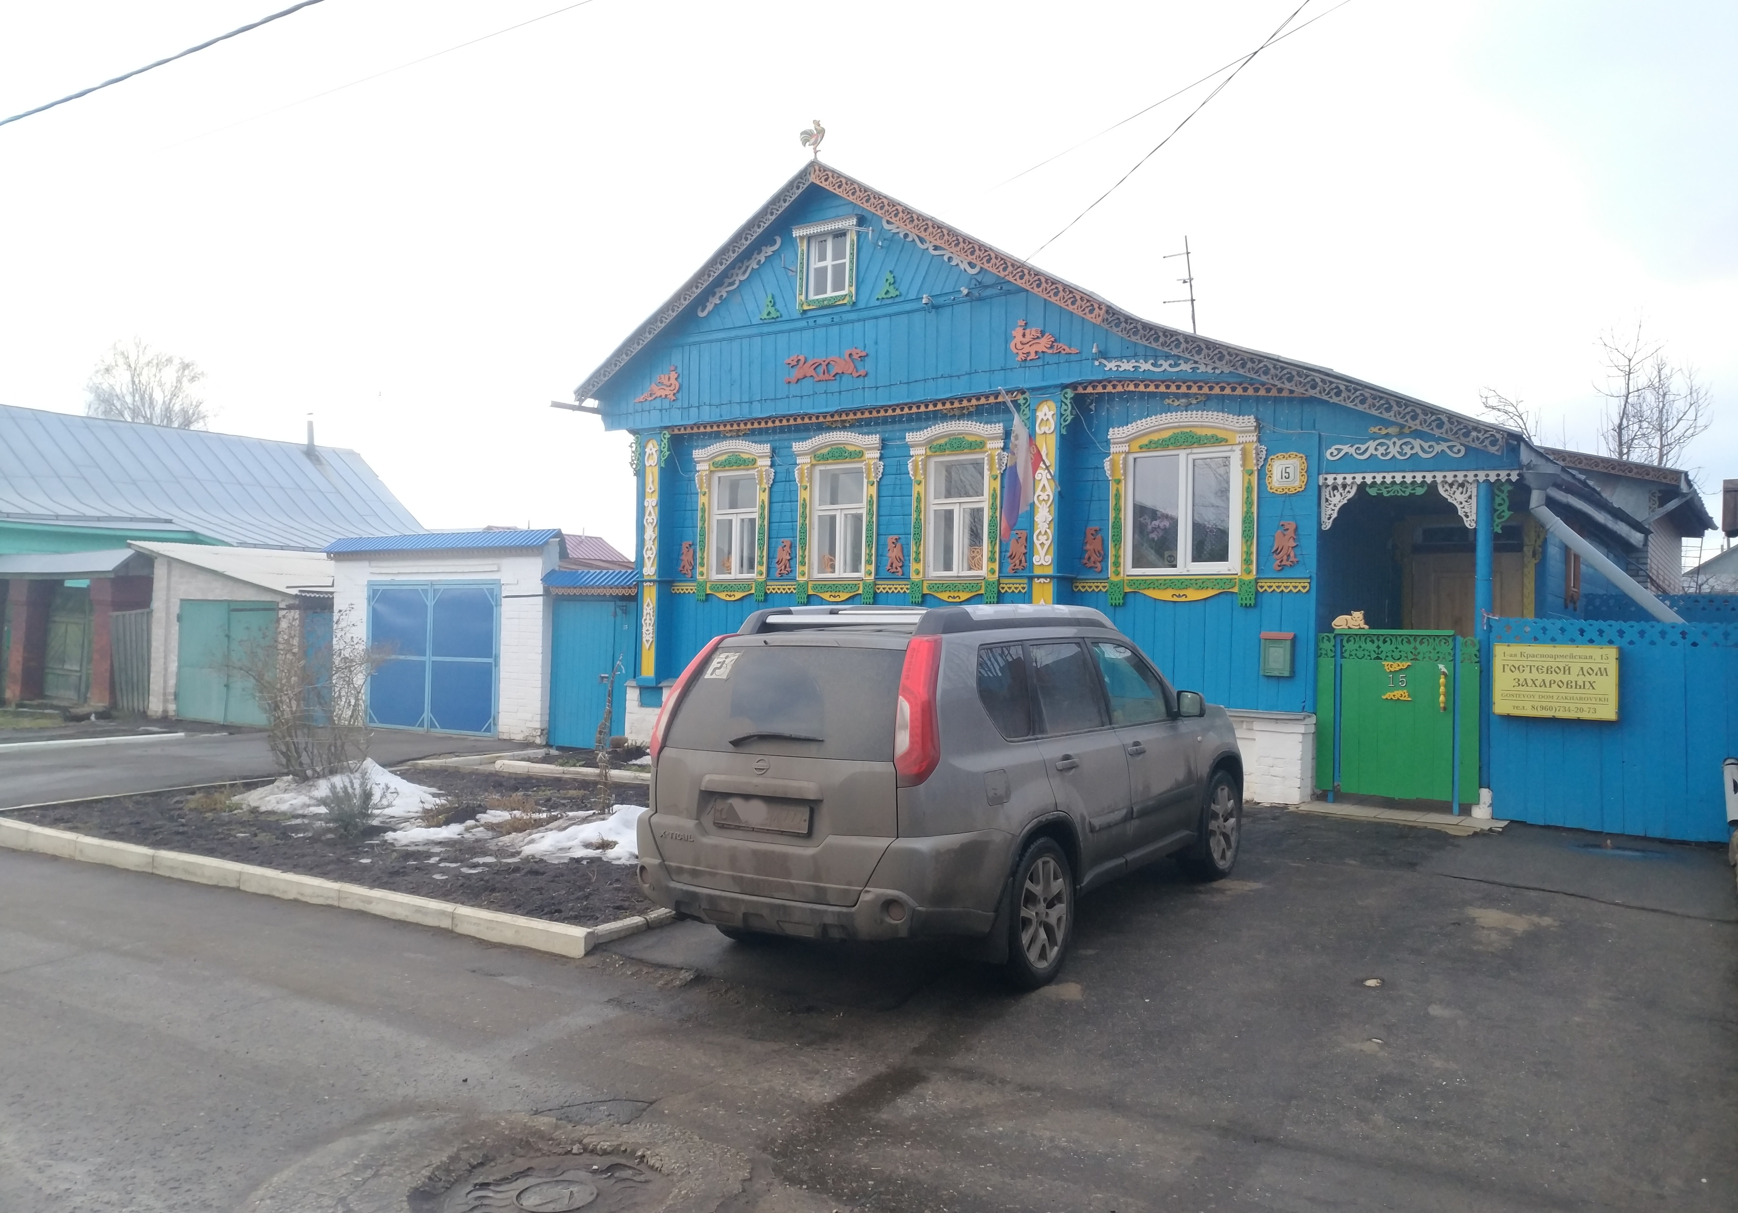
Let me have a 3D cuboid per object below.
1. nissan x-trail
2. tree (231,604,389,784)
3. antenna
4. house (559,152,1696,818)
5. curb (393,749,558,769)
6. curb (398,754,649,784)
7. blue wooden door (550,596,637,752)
[{"bbox_3d":[0.733,0.851,7.711,1.800,1.750,4.630,0,1,33],"label":"nissan x-trail"},{"bbox_3d":[-5.340,0.827,13.015,1.600,1.668,1.550,0,-1,35],"label":"tree"},{"bbox_3d":[3.749,-3.805,16.268,0.420,1.239,0.300,-5,0,35],"label":"antenna"},{"bbox_3d":[3.955,-1.371,17.785,10.244,6.274,11.400,0,-1,35],"label":"house"},{"bbox_3d":[-4.298,1.643,14.877,0.140,0.130,2.279,0,-1,32],"label":"curb"},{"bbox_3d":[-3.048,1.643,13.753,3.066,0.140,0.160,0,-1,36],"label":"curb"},{"bbox_3d":[-3.365,0.823,16.431,1.480,1.848,0.100,0,-1,35],"label":"blue wooden door"}]

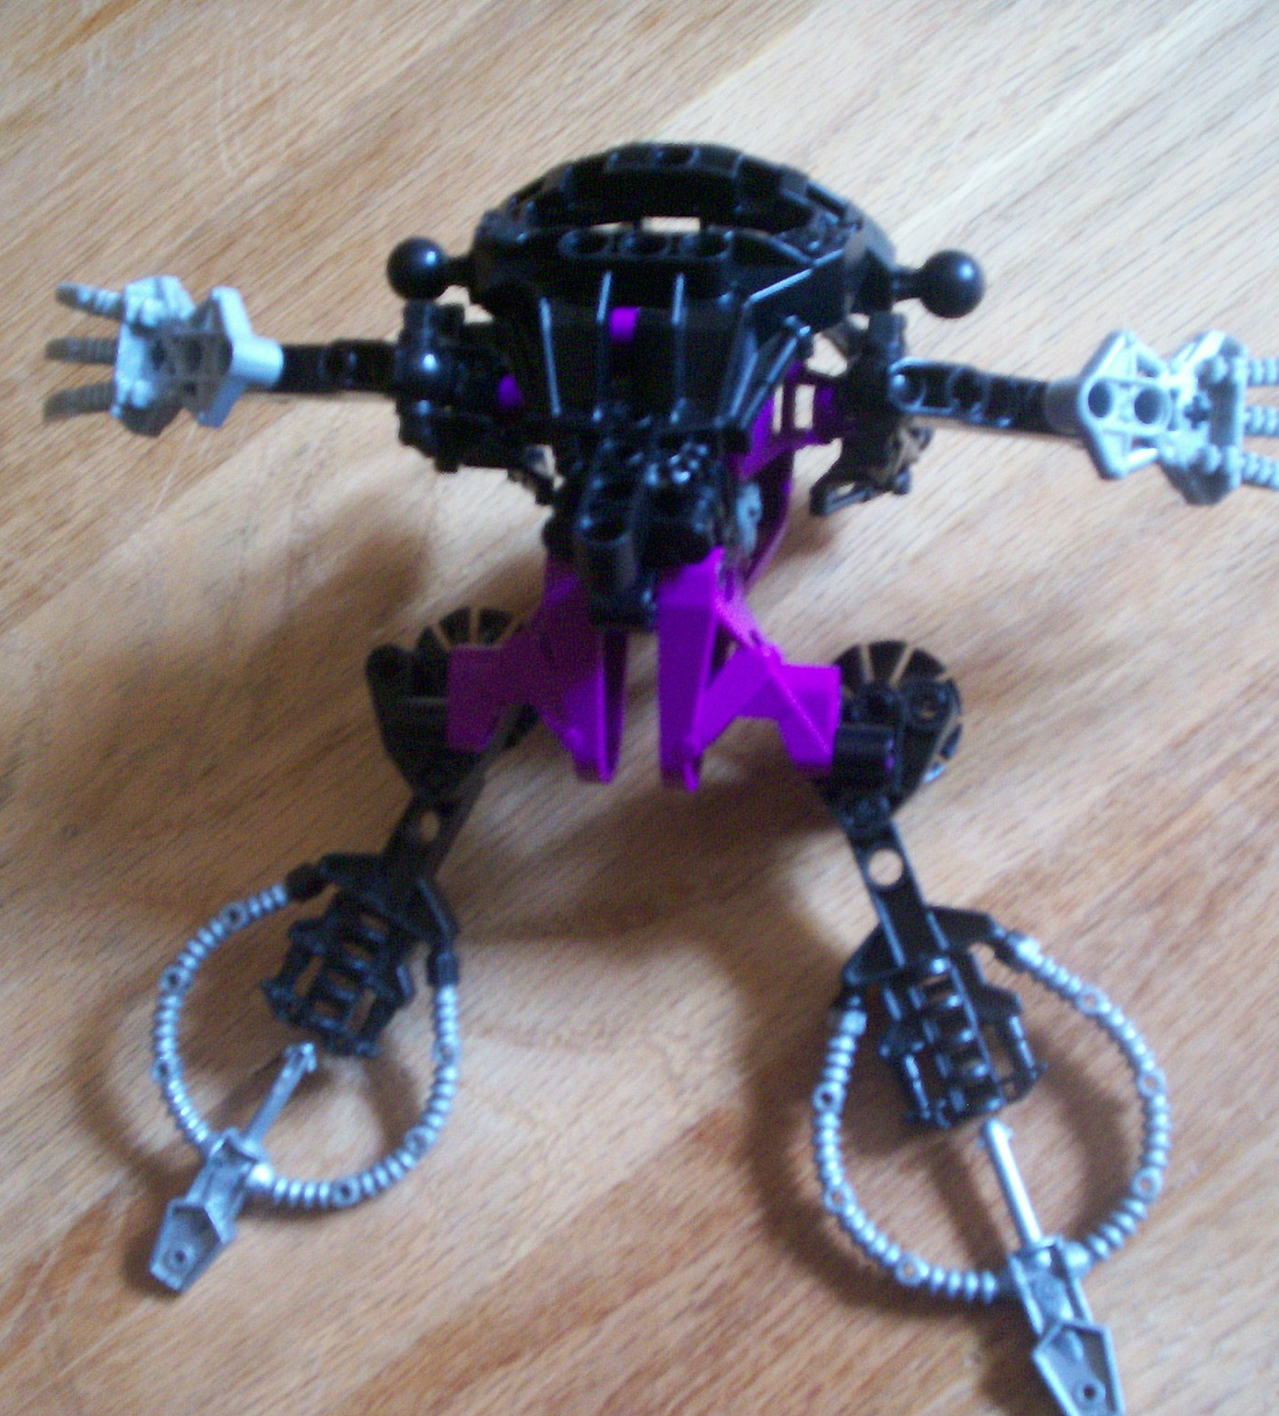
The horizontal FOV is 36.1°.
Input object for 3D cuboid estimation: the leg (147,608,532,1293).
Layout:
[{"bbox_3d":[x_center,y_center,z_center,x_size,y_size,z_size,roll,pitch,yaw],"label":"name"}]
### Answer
[{"bbox_3d":[-0.049,0.039,0.314,0.053,0.038,0.117,23,77,19],"label":"leg"}]

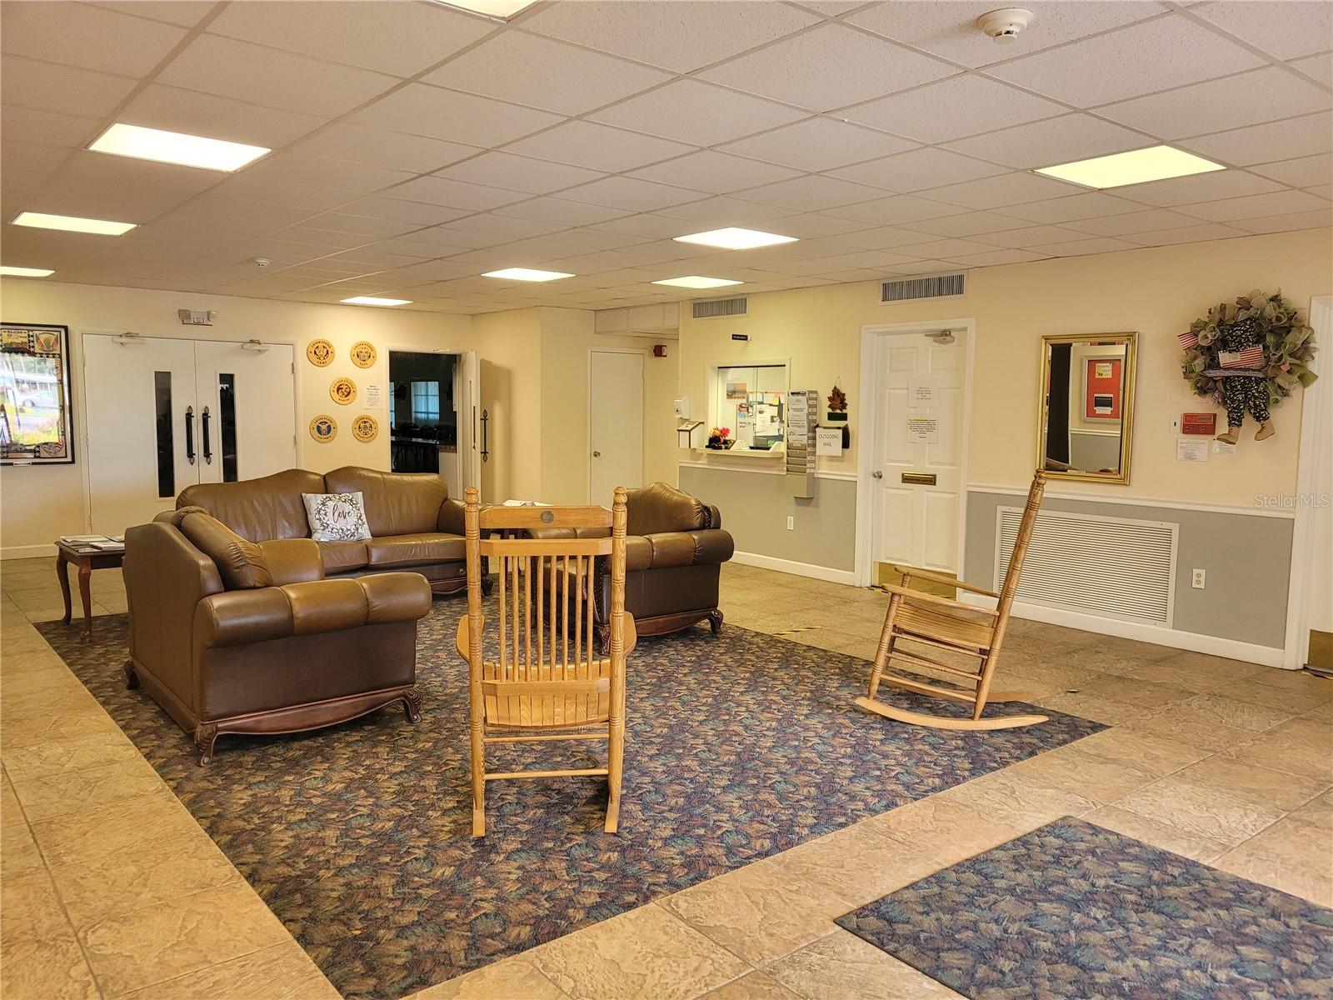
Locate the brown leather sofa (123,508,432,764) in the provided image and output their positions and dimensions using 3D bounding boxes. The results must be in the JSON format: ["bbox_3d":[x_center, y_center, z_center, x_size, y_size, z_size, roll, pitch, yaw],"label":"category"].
[{"bbox_3d":[-1.872,0.498,4.710,0.985,0.955,1.578,-3,7,-38],"label":"brown leather sofa"}]

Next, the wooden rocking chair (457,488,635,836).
[{"bbox_3d":[-0.426,0.512,3.608,0.623,1.176,0.844,0,5,-5],"label":"wooden rocking chair"}]

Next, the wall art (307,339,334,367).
[{"bbox_3d":[-3.603,-1.529,10.447,0.293,0.293,0.025,-4,7,-40],"label":"wall art"}]

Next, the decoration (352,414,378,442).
[{"bbox_3d":[-3.253,-0.765,10.821,0.293,0.293,0.025,-4,7,-40],"label":"decoration"}]

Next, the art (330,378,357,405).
[{"bbox_3d":[-3.429,-1.149,10.632,0.293,0.293,0.025,-4,7,-40],"label":"art"}]

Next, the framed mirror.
[{"bbox_3d":[2.713,-0.589,6.487,0.040,0.954,0.648,-3,7,-38],"label":"framed mirror"}]

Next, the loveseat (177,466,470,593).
[{"bbox_3d":[-2.379,0.257,7.221,2.081,0.939,1.000,-4,7,-39],"label":"loveseat"}]

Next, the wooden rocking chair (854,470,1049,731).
[{"bbox_3d":[1.347,0.430,4.661,0.848,1.180,0.646,3,6,19],"label":"wooden rocking chair"}]

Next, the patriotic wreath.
[{"bbox_3d":[3.307,-0.852,5.747,0.180,0.663,0.754,-3,7,-38],"label":"patriotic wreath"}]

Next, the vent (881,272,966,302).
[{"bbox_3d":[1.919,-1.600,7.580,0.040,0.180,0.794,-3,7,-38],"label":"vent"}]

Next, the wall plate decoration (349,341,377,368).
[{"bbox_3d":[-3.246,-1.554,10.743,0.293,0.293,0.025,-4,7,-40],"label":"wall plate decoration"}]

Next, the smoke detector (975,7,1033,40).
[{"bbox_3d":[0.874,-1.212,2.578,0.139,0.053,0.139,1,5,0],"label":"smoke detector"}]

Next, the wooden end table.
[{"bbox_3d":[-3.426,0.533,6.235,0.543,0.553,0.663,-3,7,-38],"label":"wooden end table"}]

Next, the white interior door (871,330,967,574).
[{"bbox_3d":[1.973,-0.272,7.725,0.050,2.040,0.824,-3,7,-38],"label":"white interior door"}]

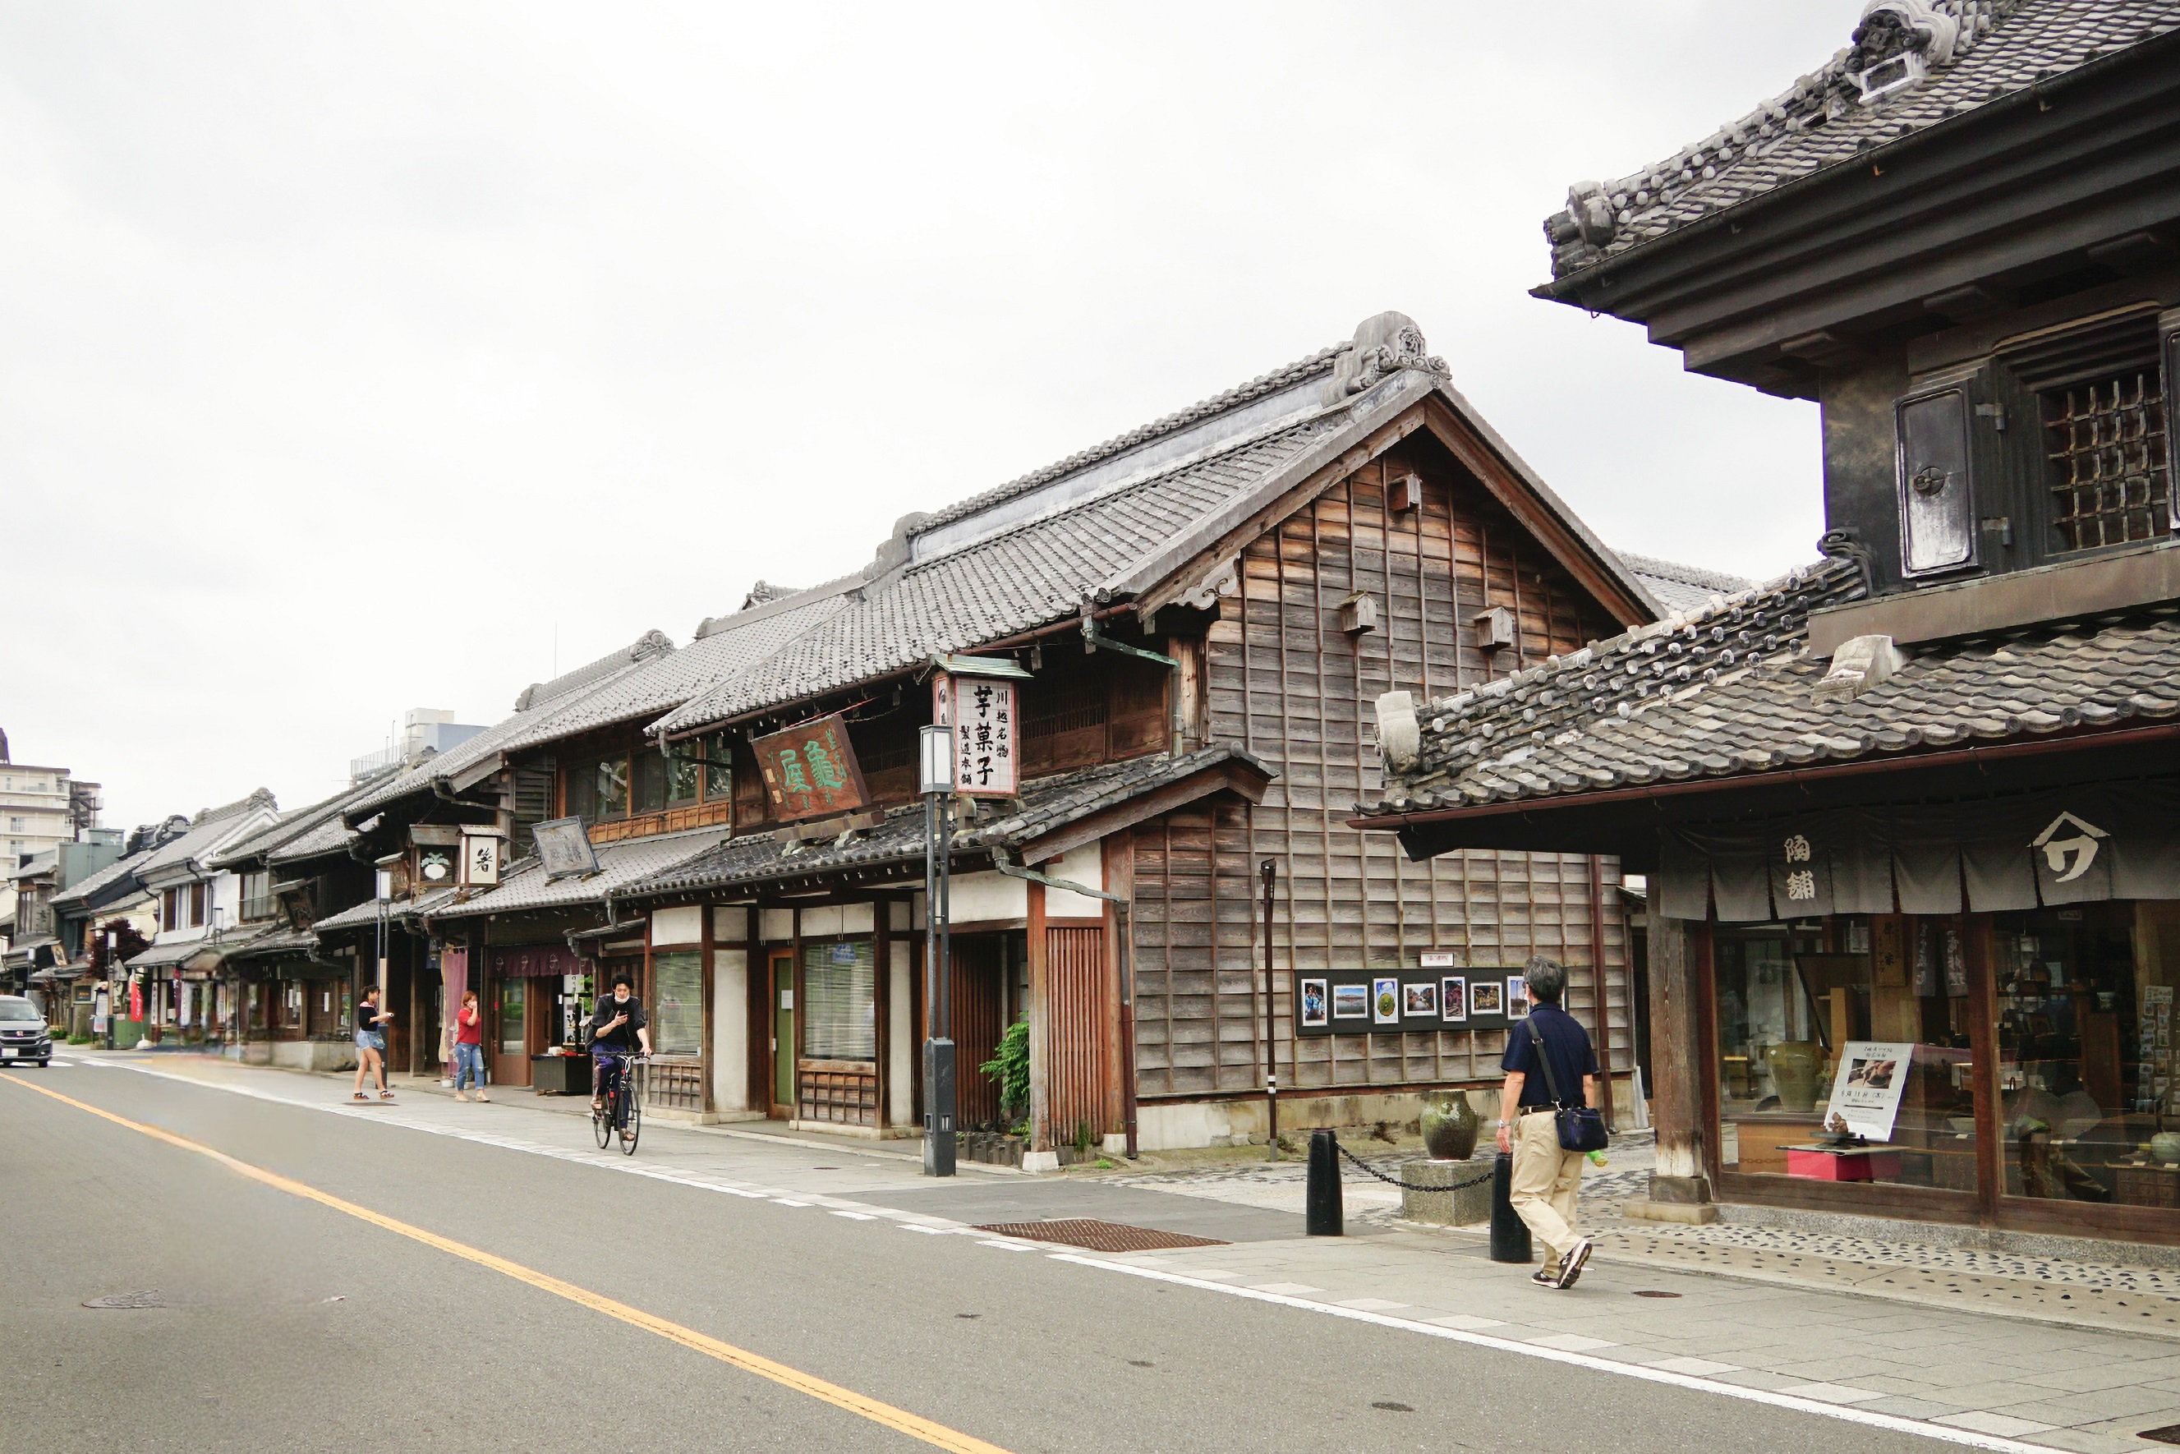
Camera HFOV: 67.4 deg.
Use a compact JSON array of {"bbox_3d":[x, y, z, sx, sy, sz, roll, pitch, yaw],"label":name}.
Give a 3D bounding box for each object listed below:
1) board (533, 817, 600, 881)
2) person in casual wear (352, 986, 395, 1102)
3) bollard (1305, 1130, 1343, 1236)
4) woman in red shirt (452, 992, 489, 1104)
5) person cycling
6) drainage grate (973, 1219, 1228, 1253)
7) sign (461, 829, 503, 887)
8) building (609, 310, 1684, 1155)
[{"bbox_3d":[-7.153,1.673,22.410,0.130,0.800,1.700,-23,7,-40],"label":"board"},{"bbox_3d":[-10.506,4.682,24.059,0.570,1.620,0.430,0,-9,-7],"label":"person in casual wear"},{"bbox_3d":[1.430,2.794,10.053,0.230,0.620,0.230,7,-12,-39],"label":"bollard"},{"bbox_3d":[-9.064,4.683,23.982,0.400,1.580,0.480,-5,-10,25],"label":"woman in red shirt"},{"bbox_3d":[-4.607,3.241,16.062,0.570,1.600,0.750,5,-11,-33],"label":"person cycling"},{"bbox_3d":[0.065,3.145,10.089,0.750,0.040,1.430,6,-11,-37],"label":"drainage grate"},{"bbox_3d":[-9.640,2.050,25.919,0.620,0.920,0.500,7,-12,-39],"label":"sign"},{"bbox_3d":[0.469,0.309,19.360,9.000,8.500,9.800,6,-11,-36],"label":"building"}]

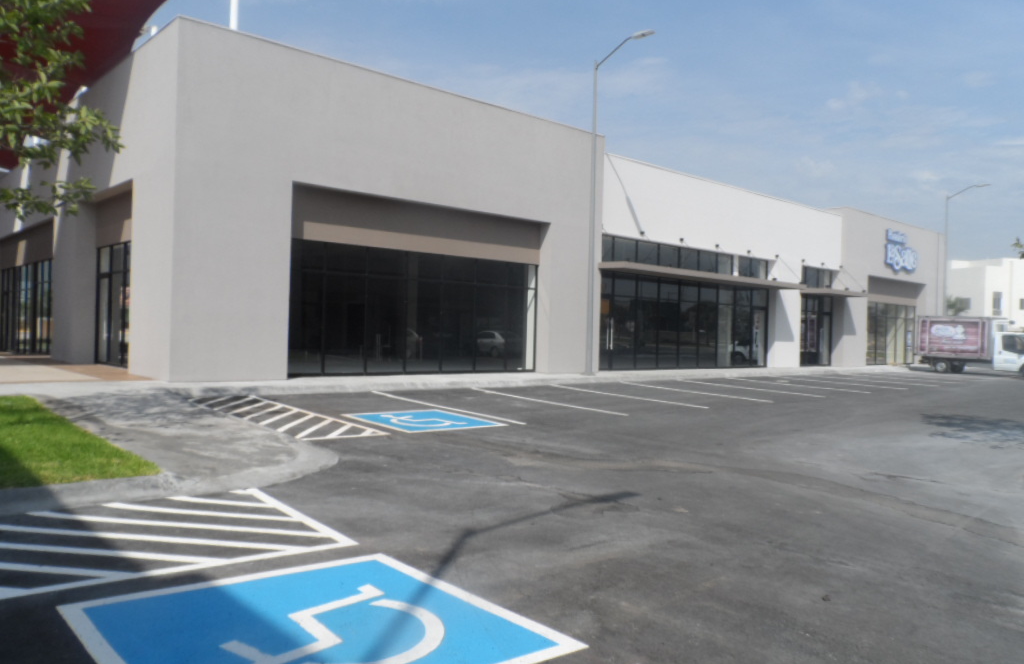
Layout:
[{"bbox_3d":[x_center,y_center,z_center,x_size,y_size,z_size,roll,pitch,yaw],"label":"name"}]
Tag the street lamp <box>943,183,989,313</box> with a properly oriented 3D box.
[{"bbox_3d":[23.807,-2.899,37.213,0.380,9.440,2.350,1,0,-39],"label":"street lamp"}]

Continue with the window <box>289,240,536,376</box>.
[{"bbox_3d":[-2.248,-0.473,18.612,7.700,3.190,0.150,1,0,-39],"label":"window"}]

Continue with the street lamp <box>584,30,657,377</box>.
[{"bbox_3d":[2.975,-3.446,19.877,0.380,9.440,2.350,1,0,-39],"label":"street lamp"}]

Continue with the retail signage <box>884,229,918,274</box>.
[{"bbox_3d":[19.664,-3.999,35.775,3.700,2.000,0.200,1,0,-39],"label":"retail signage"}]

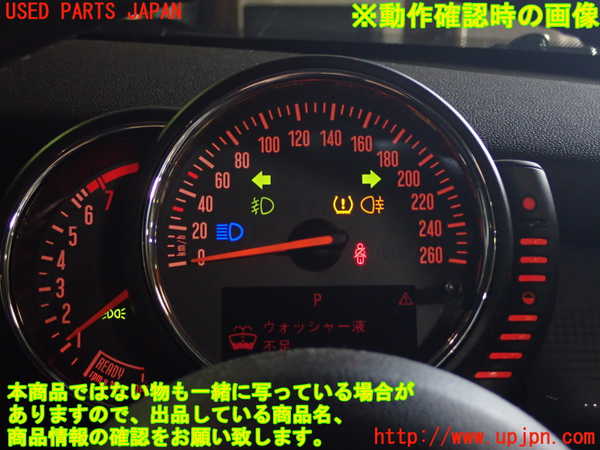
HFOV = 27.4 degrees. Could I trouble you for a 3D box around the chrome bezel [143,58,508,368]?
[{"bbox_3d":[0.008,0.003,0.453,0.133,0.133,0.030,0,-17,-1],"label":"chrome bezel"}]

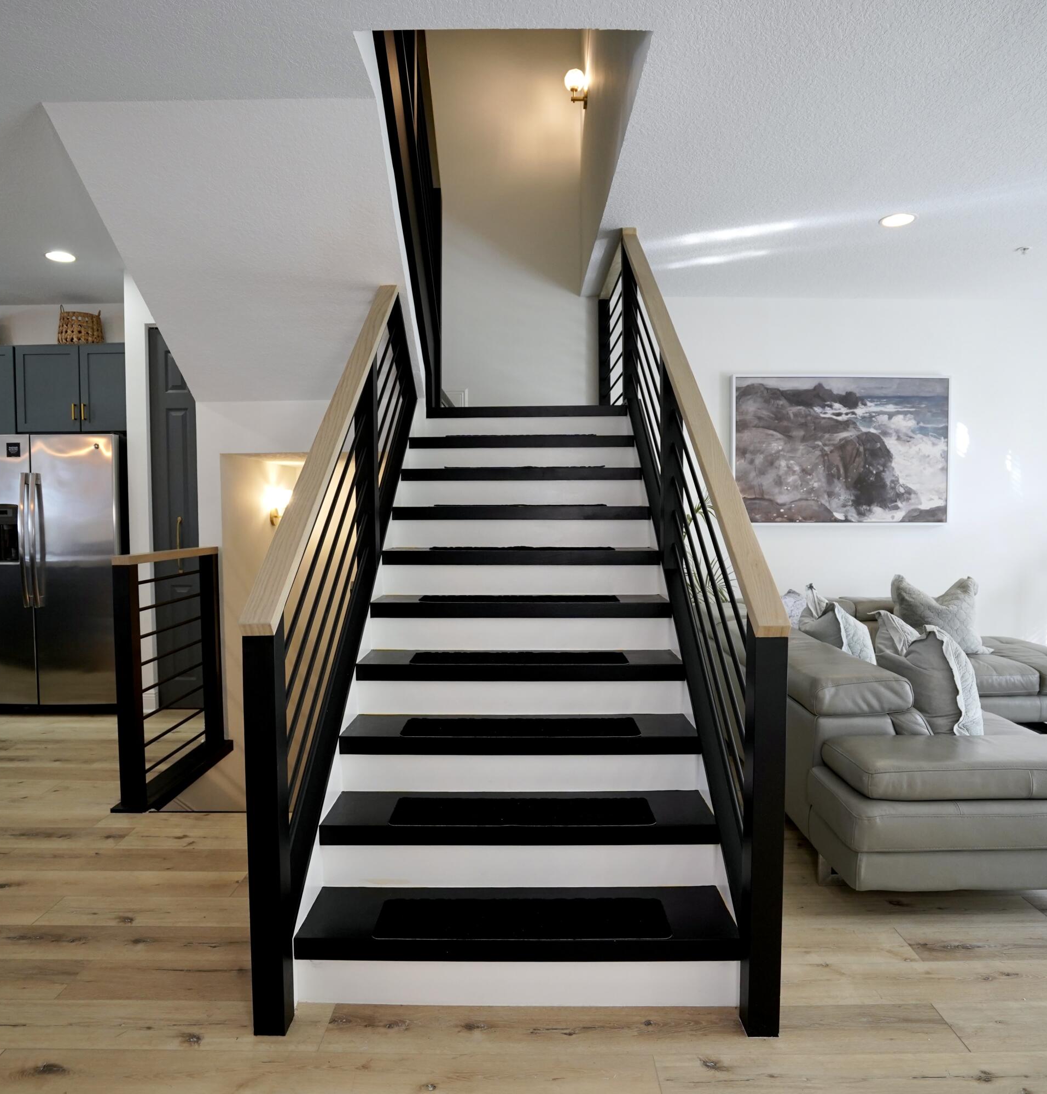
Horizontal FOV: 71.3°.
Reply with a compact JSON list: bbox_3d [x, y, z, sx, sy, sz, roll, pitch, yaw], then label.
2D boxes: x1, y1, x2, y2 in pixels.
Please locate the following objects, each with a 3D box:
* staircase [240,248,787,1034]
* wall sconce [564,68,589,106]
[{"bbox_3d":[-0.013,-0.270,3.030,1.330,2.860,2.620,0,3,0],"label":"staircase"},{"bbox_3d":[0.339,-2.967,4.700,0.155,0.240,0.140,0,3,1],"label":"wall sconce"}]

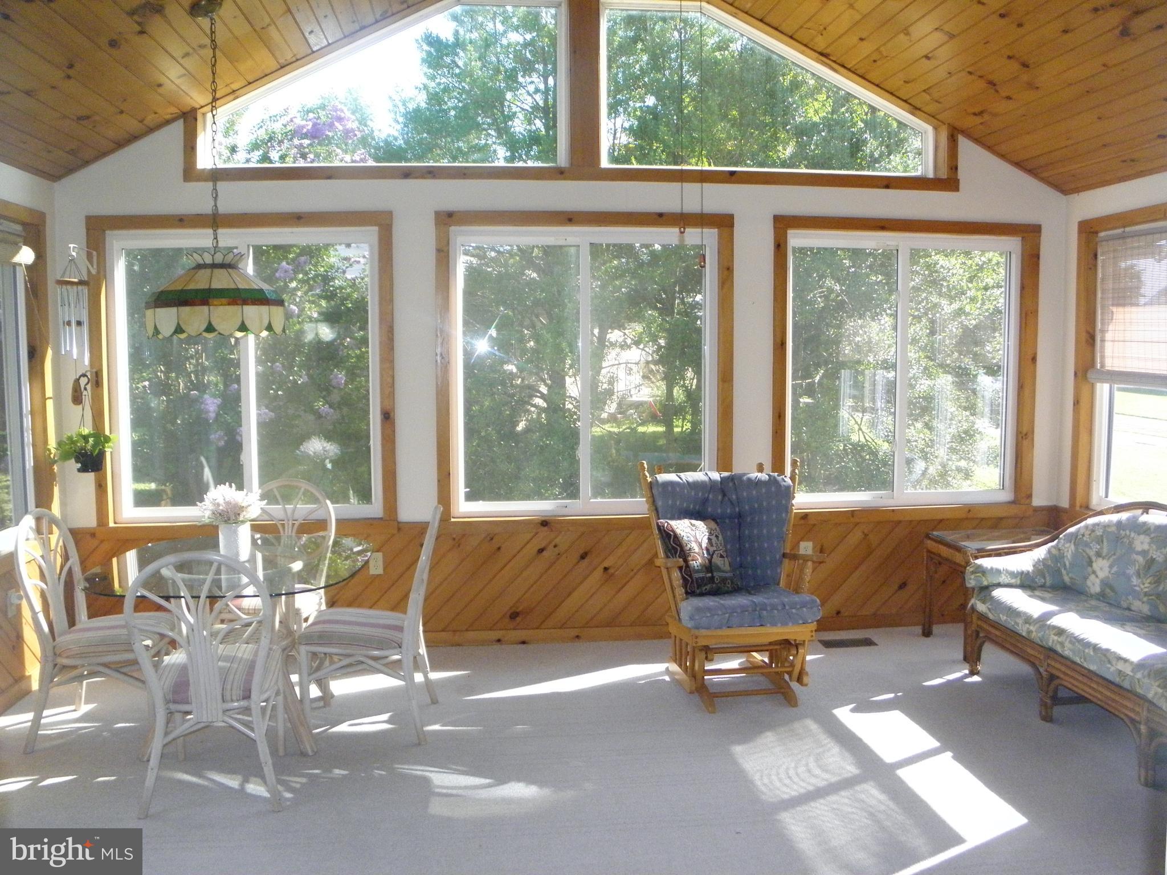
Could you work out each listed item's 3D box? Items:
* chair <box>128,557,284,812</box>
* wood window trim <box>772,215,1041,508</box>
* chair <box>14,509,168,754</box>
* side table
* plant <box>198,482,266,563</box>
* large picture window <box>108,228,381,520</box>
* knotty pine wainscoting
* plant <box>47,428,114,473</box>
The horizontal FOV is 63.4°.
[{"bbox_3d":[-1.283,0.799,3.355,0.490,0.920,0.600,-1,4,-10],"label":"chair"},{"bbox_3d":[1.768,-0.385,5.118,1.500,1.570,0.080,-1,5,-6],"label":"wood window trim"},{"bbox_3d":[-1.971,0.755,3.924,0.600,0.930,0.490,-1,4,-6],"label":"chair"},{"bbox_3d":[2.192,0.797,4.850,0.770,0.580,0.530,-1,5,-6],"label":"side table"},{"bbox_3d":[-1.400,0.341,3.792,0.270,0.308,0.260,-1,4,-6],"label":"plant"},{"bbox_3d":[-1.708,-0.313,4.783,1.340,1.470,0.100,-1,5,-6],"label":"large picture window"},{"bbox_3d":[0.042,0.768,5.145,5.390,0.690,0.040,-1,4,-6],"label":"knotty pine wainscoting"},{"bbox_3d":[-2.388,0.058,4.496,0.310,0.220,0.260,-1,5,-6],"label":"plant"}]

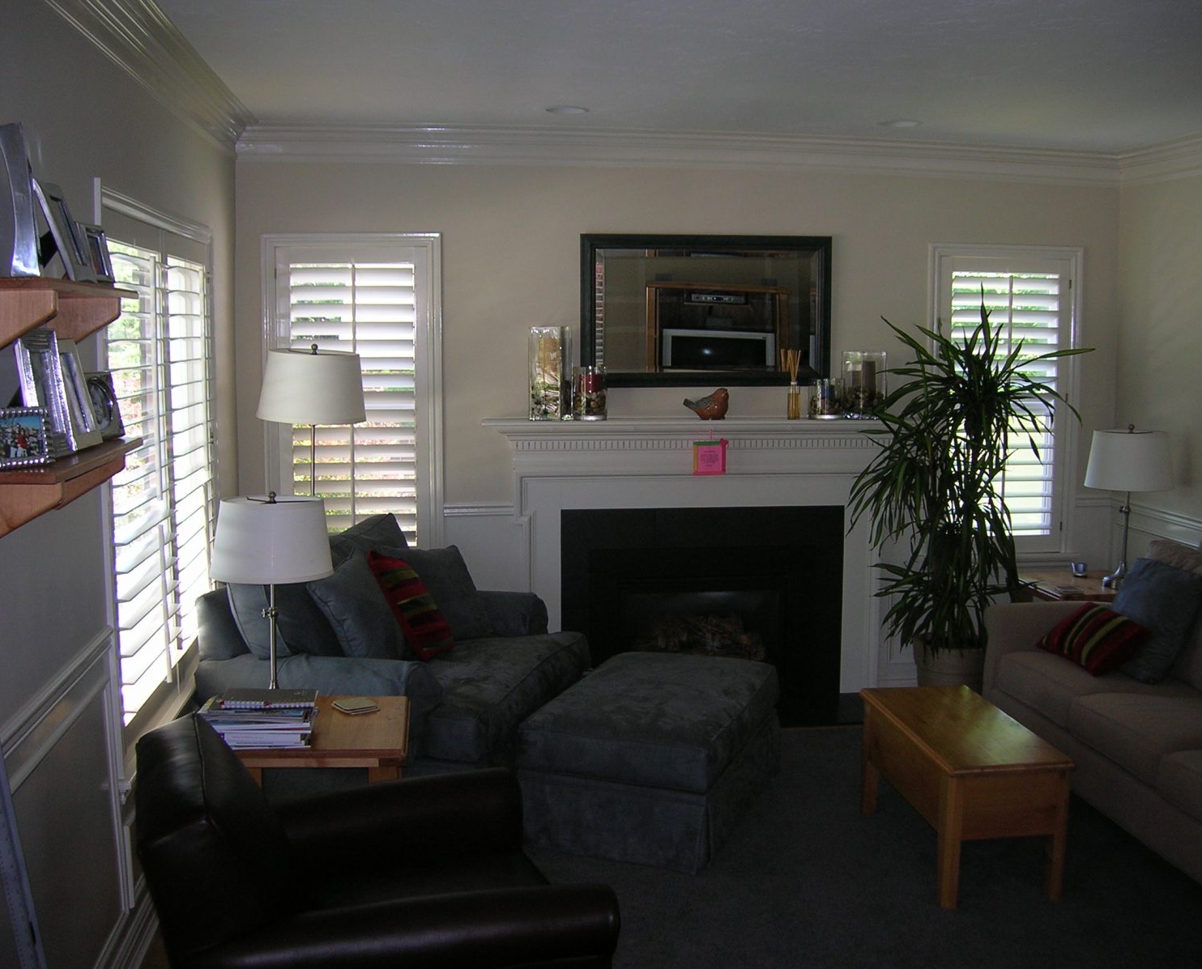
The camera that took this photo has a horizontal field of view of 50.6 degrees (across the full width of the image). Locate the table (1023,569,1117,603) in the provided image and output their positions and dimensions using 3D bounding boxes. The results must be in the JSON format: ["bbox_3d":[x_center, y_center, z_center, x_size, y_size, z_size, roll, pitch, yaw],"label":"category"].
[{"bbox_3d":[2.129,0.706,5.571,0.500,0.580,0.500,-1,7,-8],"label":"table"}]

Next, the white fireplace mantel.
[{"bbox_3d":[0.441,0.339,5.407,1.877,1.242,0.208,-1,7,-8],"label":"white fireplace mantel"}]

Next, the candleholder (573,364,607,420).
[{"bbox_3d":[-0.047,-0.393,5.501,0.143,0.226,0.143,-1,7,-8],"label":"candleholder"}]

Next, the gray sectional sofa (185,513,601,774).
[{"bbox_3d":[-0.602,0.639,4.340,0.953,0.894,1.271,2,7,18],"label":"gray sectional sofa"}]

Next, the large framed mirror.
[{"bbox_3d":[0.458,-0.728,5.357,1.092,0.645,0.045,-1,7,-8],"label":"large framed mirror"}]

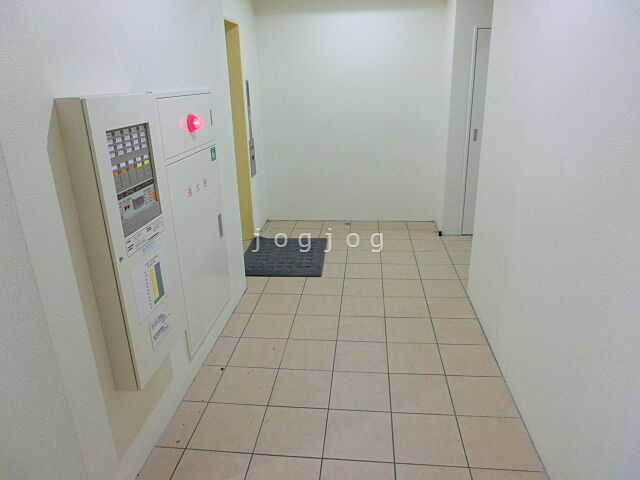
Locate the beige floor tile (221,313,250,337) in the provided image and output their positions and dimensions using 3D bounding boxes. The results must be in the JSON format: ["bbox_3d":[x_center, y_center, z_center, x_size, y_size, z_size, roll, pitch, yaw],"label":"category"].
[{"bbox_3d":[-0.564,0.571,2.969,0.152,0.012,0.300,0,20,6],"label":"beige floor tile"}]

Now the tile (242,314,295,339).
[{"bbox_3d":[-0.329,0.562,2.900,0.296,0.010,0.296,0,20,6],"label":"tile"}]

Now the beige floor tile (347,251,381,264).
[{"bbox_3d":[0.391,0.155,3.959,0.298,0.010,0.298,1,20,6],"label":"beige floor tile"}]

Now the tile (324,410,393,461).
[{"bbox_3d":[0.178,0.890,2.025,0.300,0.012,0.300,0,20,6],"label":"tile"}]

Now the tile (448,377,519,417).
[{"bbox_3d":[0.814,0.789,2.242,0.300,0.010,0.300,1,20,6],"label":"tile"}]

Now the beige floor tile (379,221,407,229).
[{"bbox_3d":[0.784,-0.148,4.764,0.298,0.010,0.290,0,20,6],"label":"beige floor tile"}]

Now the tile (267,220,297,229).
[{"bbox_3d":[-0.440,-0.163,4.959,0.300,0.010,0.300,1,20,6],"label":"tile"}]

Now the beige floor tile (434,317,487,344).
[{"bbox_3d":[0.861,0.572,2.775,0.291,0.010,0.297,0,20,6],"label":"beige floor tile"}]

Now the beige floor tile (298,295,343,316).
[{"bbox_3d":[0.000,0.461,3.148,0.296,0.010,0.296,0,20,6],"label":"beige floor tile"}]

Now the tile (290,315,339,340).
[{"bbox_3d":[-0.031,0.565,2.868,0.296,0.010,0.296,0,20,6],"label":"tile"}]

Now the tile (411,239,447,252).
[{"bbox_3d":[1.028,0.063,4.206,0.299,0.010,0.299,0,20,6],"label":"tile"}]

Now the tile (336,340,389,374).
[{"bbox_3d":[0.240,0.679,2.579,0.299,0.010,0.299,0,20,6],"label":"tile"}]

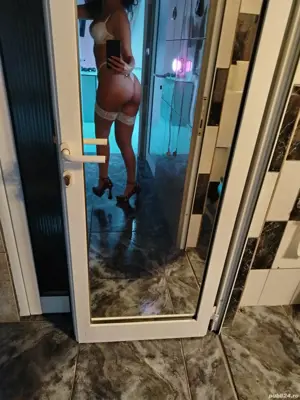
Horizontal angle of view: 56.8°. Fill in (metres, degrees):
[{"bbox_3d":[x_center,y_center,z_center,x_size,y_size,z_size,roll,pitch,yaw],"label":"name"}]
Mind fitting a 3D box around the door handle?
[{"bbox_3d":[-0.201,-0.134,0.829,0.137,0.058,0.072,1,28,-8],"label":"door handle"}]

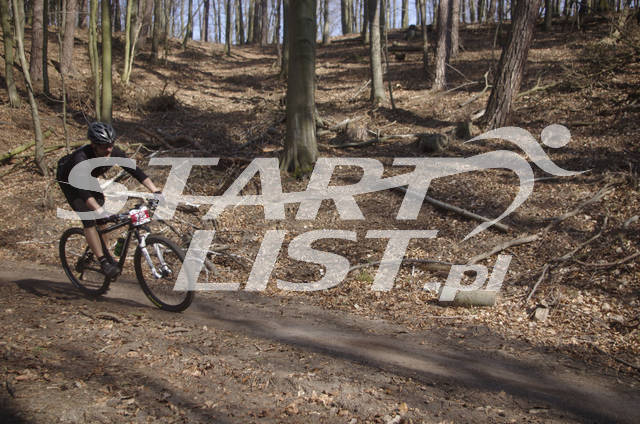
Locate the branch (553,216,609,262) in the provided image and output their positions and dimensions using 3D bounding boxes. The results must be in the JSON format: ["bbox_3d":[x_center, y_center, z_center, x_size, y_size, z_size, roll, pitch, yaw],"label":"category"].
[{"bbox_3d":[3.190,0.340,7.800,1.350,0.420,0.240,-3,4,-42],"label":"branch"}]

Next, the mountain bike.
[{"bbox_3d":[-1.835,0.370,5.850,1.780,1.010,0.650,3,16,32],"label":"mountain bike"}]

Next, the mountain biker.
[{"bbox_3d":[-1.910,-0.092,5.740,0.900,1.420,0.660,3,16,32],"label":"mountain biker"}]

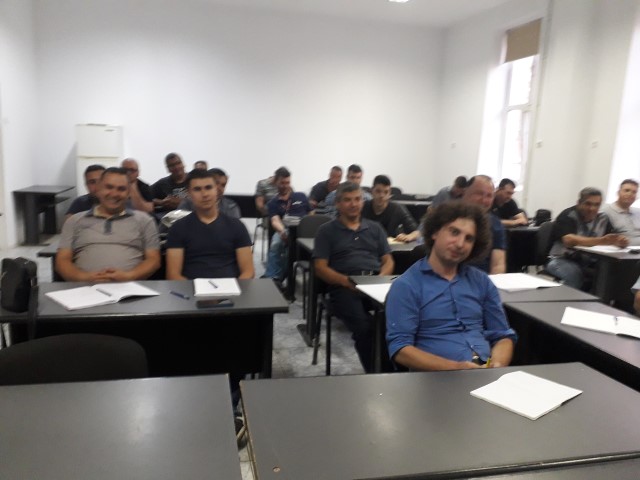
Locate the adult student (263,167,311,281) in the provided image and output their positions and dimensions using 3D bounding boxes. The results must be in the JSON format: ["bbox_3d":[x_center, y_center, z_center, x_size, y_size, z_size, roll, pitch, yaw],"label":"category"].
[{"bbox_3d":[-0.371,-0.183,5.639,0.540,1.240,0.800,1,11,-9],"label":"adult student"}]

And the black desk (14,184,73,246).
[{"bbox_3d":[-3.741,-0.355,6.931,0.530,0.740,1.200,0,11,-13],"label":"black desk"}]

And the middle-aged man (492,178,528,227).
[{"bbox_3d":[2.245,-0.070,5.946,0.550,1.310,0.740,-2,10,-28],"label":"middle-aged man"}]

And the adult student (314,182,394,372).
[{"bbox_3d":[0.240,0.297,3.211,0.540,1.280,0.850,2,11,-8],"label":"adult student"}]

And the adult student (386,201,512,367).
[{"bbox_3d":[0.582,0.532,2.084,0.580,1.280,0.850,2,11,-6],"label":"adult student"}]

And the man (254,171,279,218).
[{"bbox_3d":[-0.580,-0.349,6.447,0.520,1.240,0.800,1,11,-9],"label":"man"}]

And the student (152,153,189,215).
[{"bbox_3d":[-1.508,-0.180,5.076,0.520,1.330,0.780,0,11,-13],"label":"student"}]

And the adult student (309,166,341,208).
[{"bbox_3d":[0.125,-0.281,6.550,0.540,1.330,0.720,0,10,-18],"label":"adult student"}]

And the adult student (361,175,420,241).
[{"bbox_3d":[0.610,0.073,4.579,0.560,1.310,0.740,1,9,-12],"label":"adult student"}]

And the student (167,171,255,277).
[{"bbox_3d":[-0.611,0.295,2.783,0.510,1.330,0.740,0,10,-15],"label":"student"}]

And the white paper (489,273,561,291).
[{"bbox_3d":[1.205,0.243,3.041,0.440,0.025,0.310,2,9,-4],"label":"white paper"}]

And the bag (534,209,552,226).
[{"bbox_3d":[2.696,-0.258,6.021,0.190,0.200,0.140,2,9,-4],"label":"bag"}]

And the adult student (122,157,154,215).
[{"bbox_3d":[-2.036,-0.203,5.422,0.540,1.330,0.720,-2,10,-25],"label":"adult student"}]

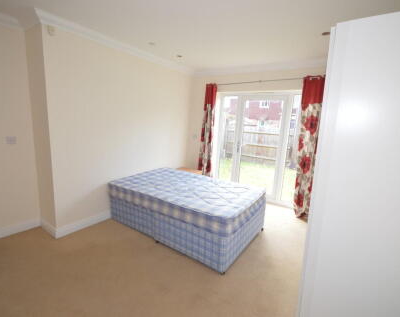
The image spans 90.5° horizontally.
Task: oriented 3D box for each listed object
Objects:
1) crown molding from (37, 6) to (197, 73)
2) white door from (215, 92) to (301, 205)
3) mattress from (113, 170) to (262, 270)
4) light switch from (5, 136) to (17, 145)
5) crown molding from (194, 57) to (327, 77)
[{"bbox_3d":[-0.867,-1.564,2.980,0.095,0.105,2.531,9,12,37],"label":"crown molding"},{"bbox_3d":[1.087,-0.211,3.949,1.720,2.095,0.080,8,11,30],"label":"white door"},{"bbox_3d":[-0.210,0.672,2.835,1.866,0.608,1.130,9,11,34],"label":"mattress"},{"bbox_3d":[-2.219,-0.212,2.338,0.012,0.090,0.090,9,12,37],"label":"light switch"},{"bbox_3d":[1.000,-1.555,3.386,2.574,0.105,0.095,7,10,27],"label":"crown molding"}]

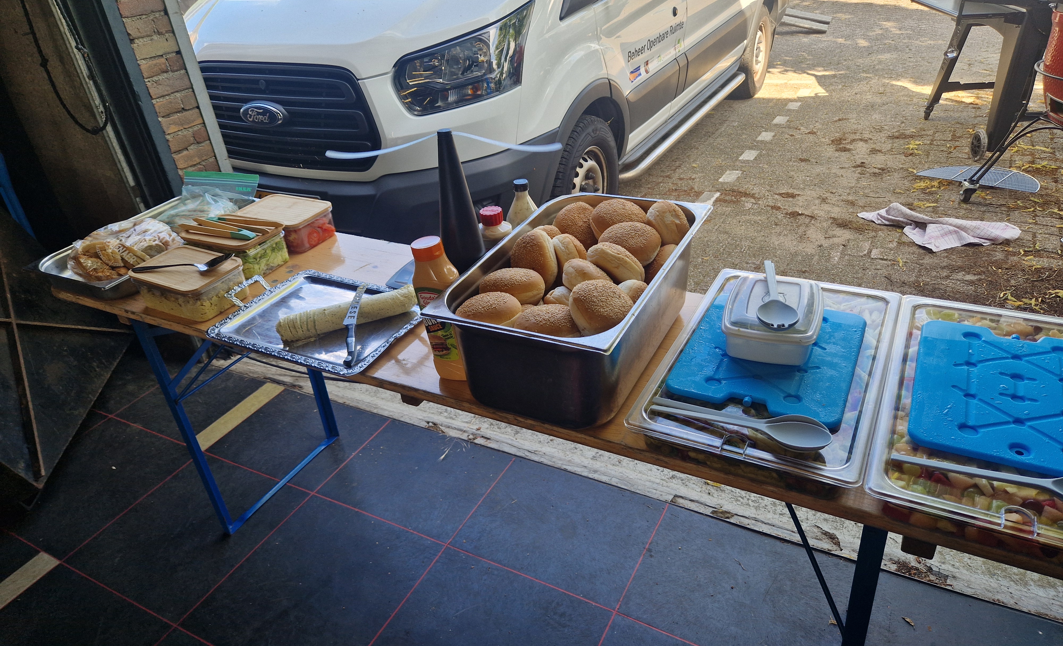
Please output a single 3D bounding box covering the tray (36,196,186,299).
[{"bbox_3d":[-0.981,-0.207,1.877,0.325,0.066,0.530,12,36,26],"label":"tray"}]

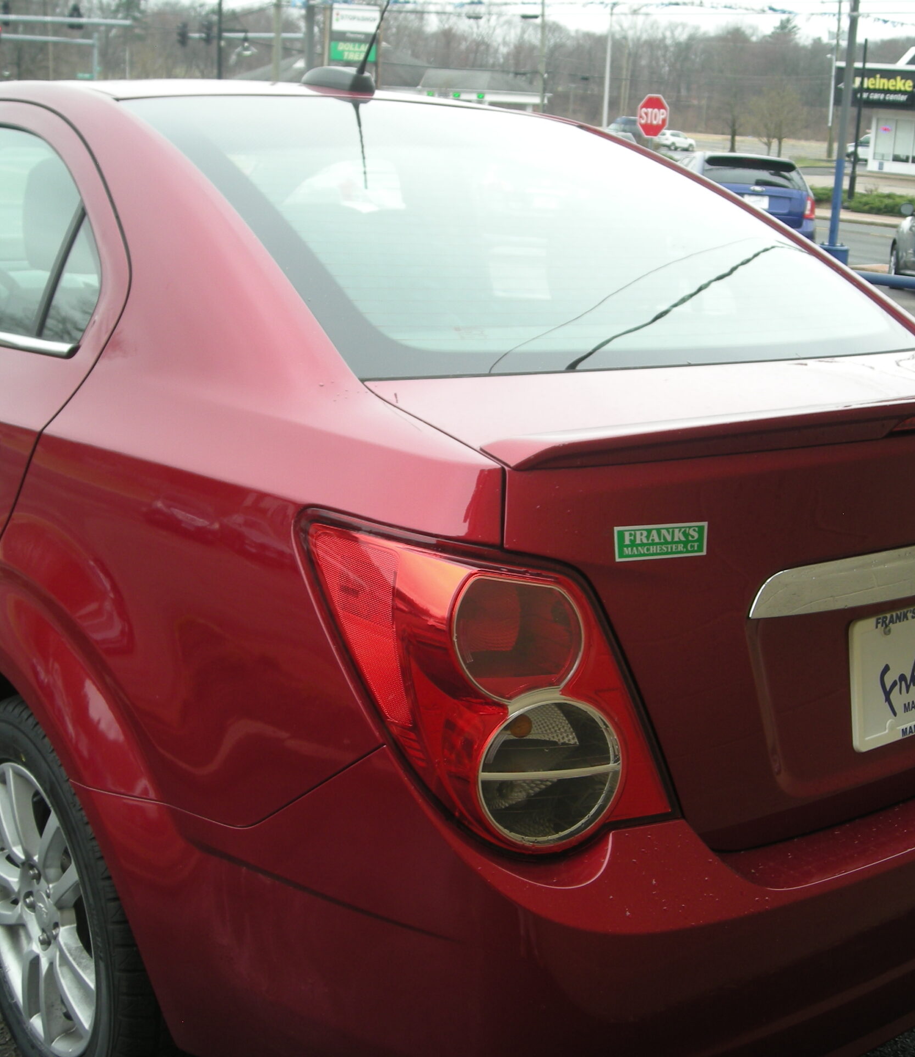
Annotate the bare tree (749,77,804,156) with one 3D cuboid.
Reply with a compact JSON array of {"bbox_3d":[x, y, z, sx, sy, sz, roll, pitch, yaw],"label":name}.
[{"bbox_3d":[22.369,-28.860,100.000,3.650,5.250,3.500,4,13,11],"label":"bare tree"}]

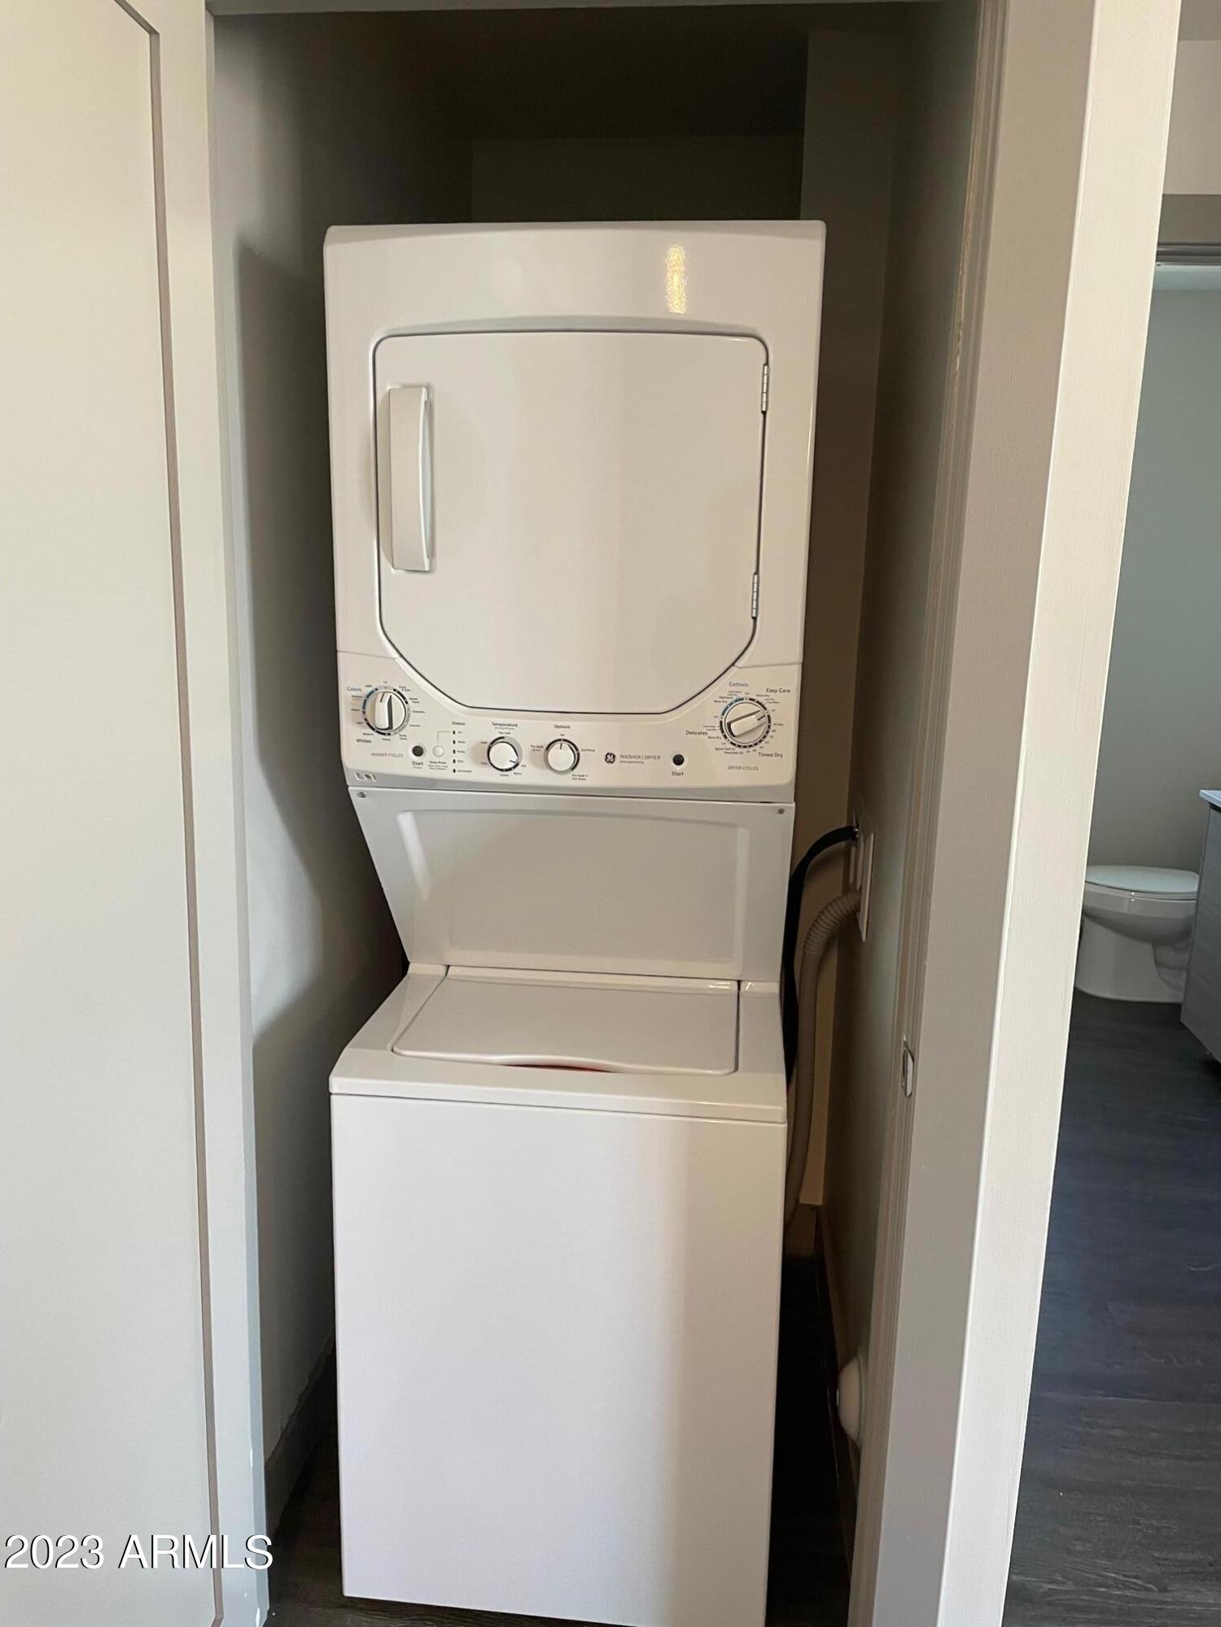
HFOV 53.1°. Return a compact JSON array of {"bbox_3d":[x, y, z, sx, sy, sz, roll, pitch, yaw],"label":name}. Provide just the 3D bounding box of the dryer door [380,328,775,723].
[{"bbox_3d":[-0.056,-0.356,1.518,0.486,0.464,0.070,2,11,6],"label":"dryer door"}]

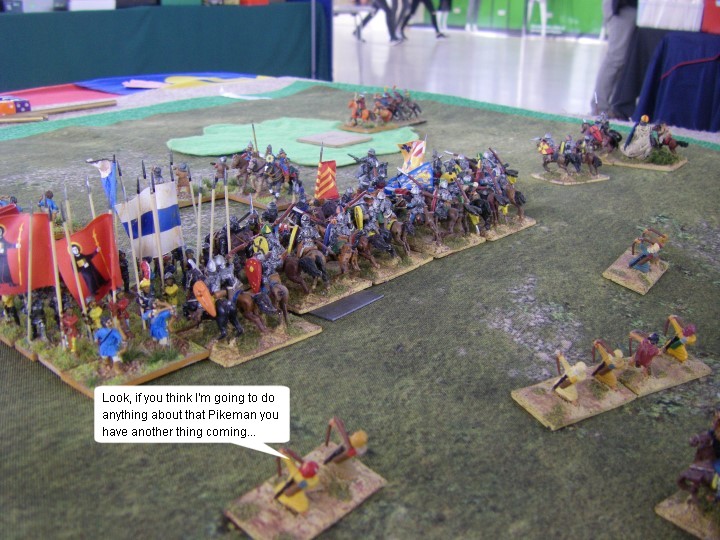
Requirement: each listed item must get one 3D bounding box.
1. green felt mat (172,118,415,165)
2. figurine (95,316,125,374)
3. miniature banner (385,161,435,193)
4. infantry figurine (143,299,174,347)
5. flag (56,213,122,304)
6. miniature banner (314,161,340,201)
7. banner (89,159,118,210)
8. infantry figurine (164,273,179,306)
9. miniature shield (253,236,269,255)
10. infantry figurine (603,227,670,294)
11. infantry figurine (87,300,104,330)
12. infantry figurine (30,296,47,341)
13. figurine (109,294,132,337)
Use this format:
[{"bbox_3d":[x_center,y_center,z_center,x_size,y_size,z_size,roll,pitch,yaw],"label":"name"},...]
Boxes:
[{"bbox_3d":[-0.045,-0.098,0.590,0.180,0.003,0.155,1,22,0],"label":"green felt mat"},{"bbox_3d":[-0.080,0.023,0.250,0.007,0.020,0.009,24,32,34],"label":"figurine"},{"bbox_3d":[0.022,-0.039,0.349,0.028,0.015,0.005,-15,27,-35],"label":"miniature banner"},{"bbox_3d":[-0.067,0.019,0.261,0.007,0.020,0.010,24,32,34],"label":"infantry figurine"},{"bbox_3d":[-0.089,-0.004,0.262,0.021,0.029,0.005,-19,30,-41],"label":"flag"},{"bbox_3d":[-0.015,-0.040,0.349,0.012,0.018,0.004,-3,23,-11],"label":"miniature banner"},{"bbox_3d":[-0.097,-0.031,0.299,0.011,0.022,0.005,-8,24,-23],"label":"banner"},{"bbox_3d":[-0.068,0.009,0.283,0.005,0.018,0.006,24,32,34],"label":"infantry figurine"},{"bbox_3d":[-0.038,-0.009,0.300,0.006,0.008,0.002,22,22,31],"label":"miniature shield"},{"bbox_3d":[0.126,-0.008,0.354,0.021,0.019,0.040,16,26,32],"label":"infantry figurine"},{"bbox_3d":[-0.092,0.017,0.276,0.007,0.018,0.007,-19,30,-41],"label":"infantry figurine"},{"bbox_3d":[-0.108,0.016,0.264,0.005,0.016,0.007,24,32,34],"label":"infantry figurine"},{"bbox_3d":[-0.082,0.015,0.270,0.006,0.017,0.008,24,32,34],"label":"figurine"}]

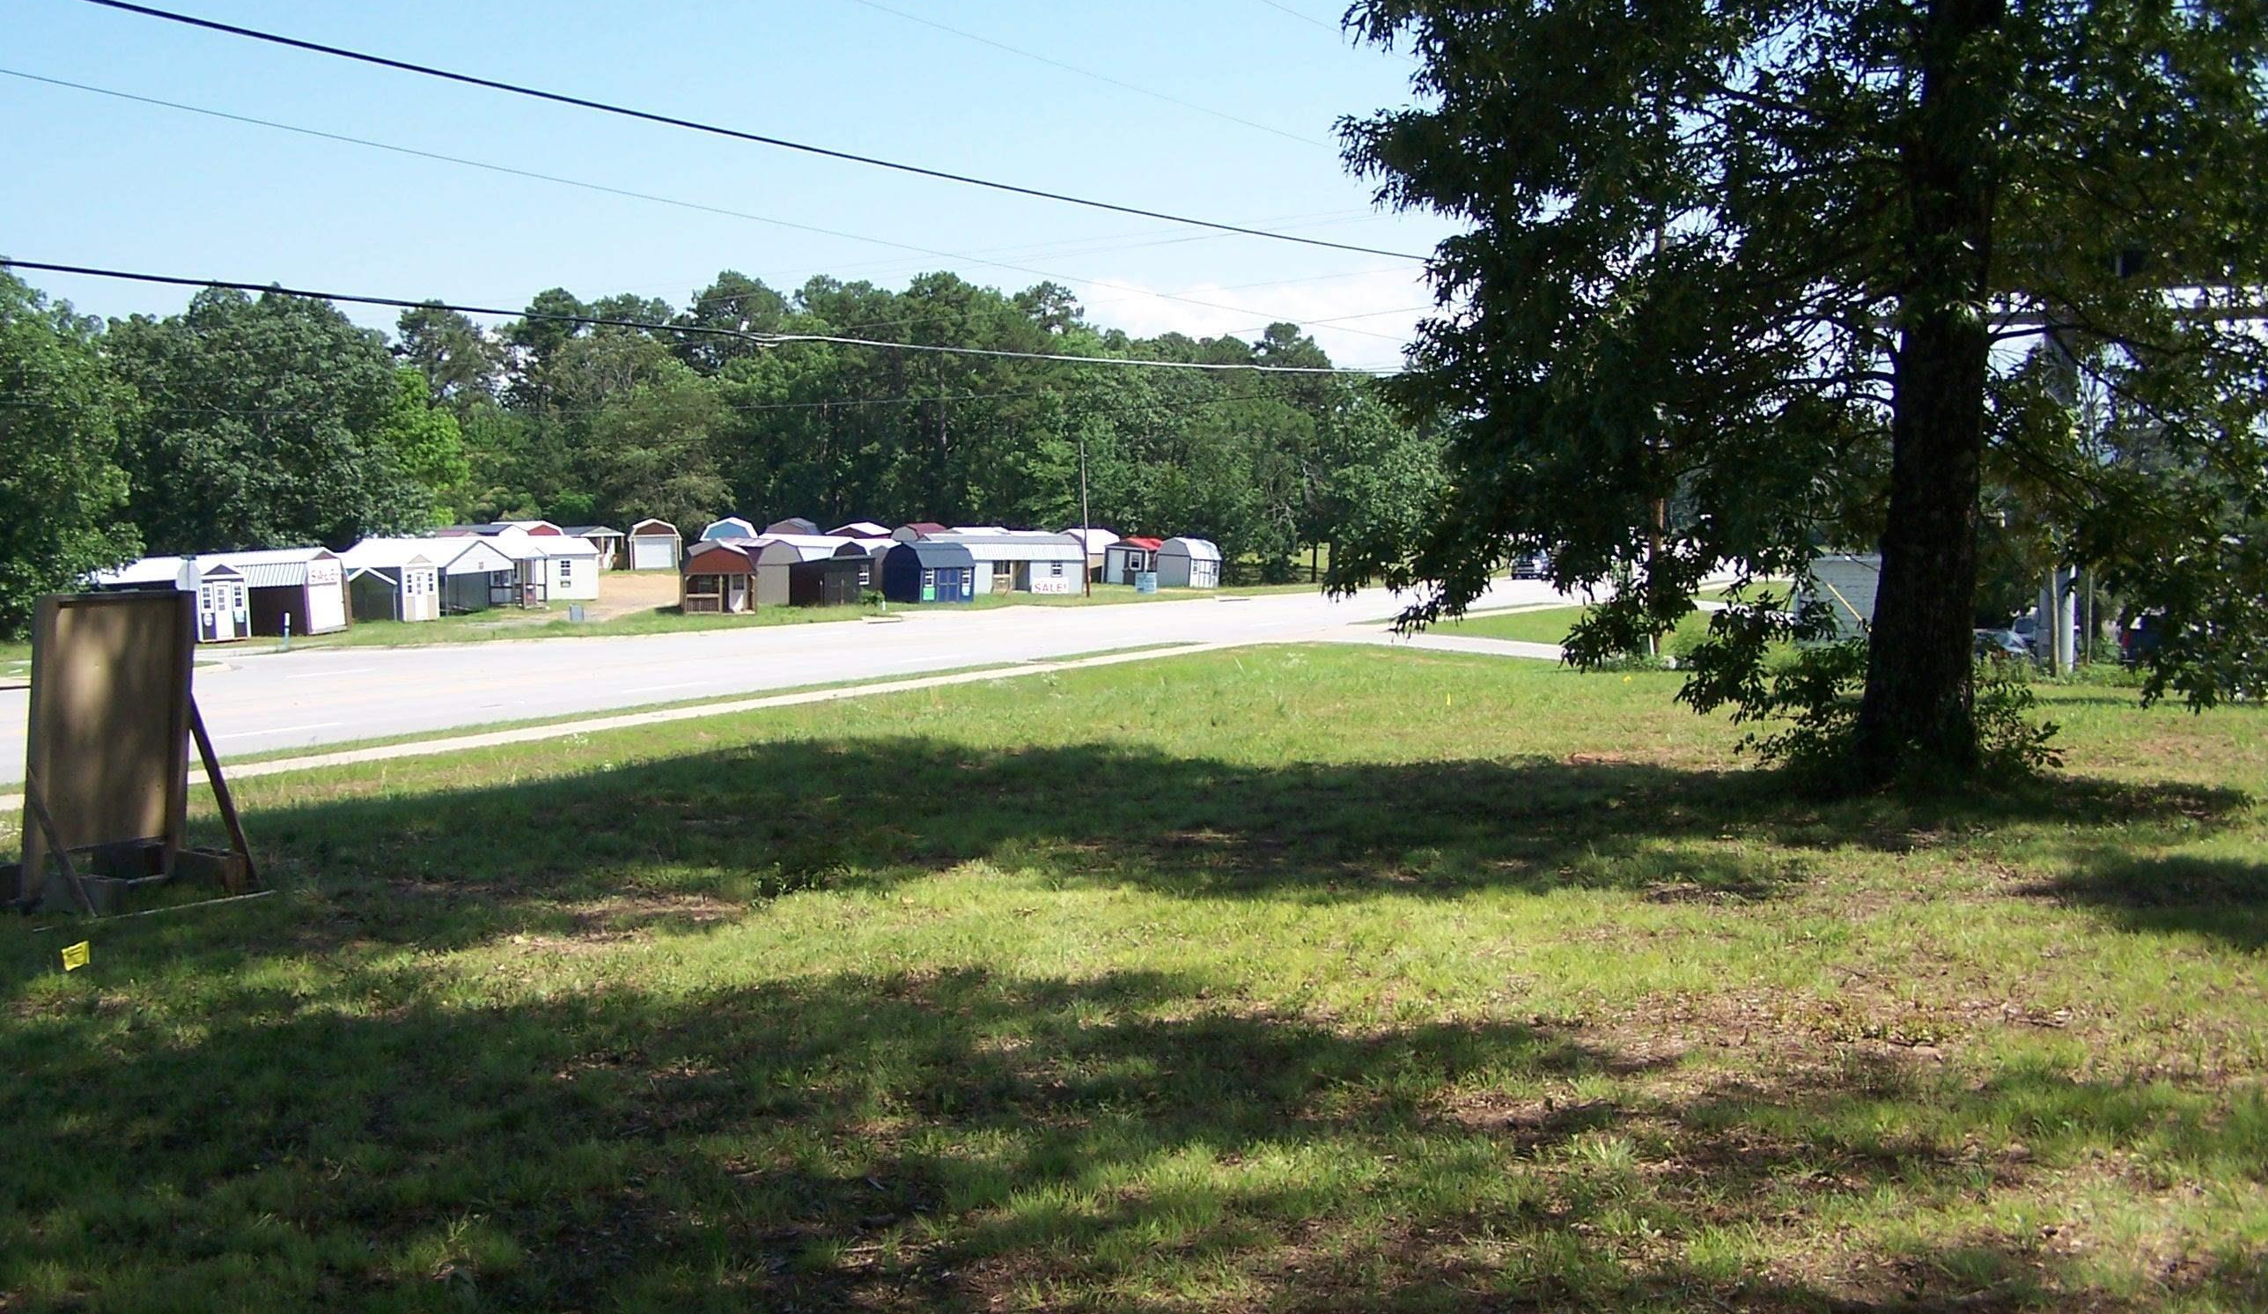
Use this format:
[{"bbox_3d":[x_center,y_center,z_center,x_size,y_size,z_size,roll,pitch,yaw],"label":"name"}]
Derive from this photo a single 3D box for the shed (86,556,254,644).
[{"bbox_3d":[-34.700,-2.050,89.000,5.000,2.950,3.050,0,3,16],"label":"shed"}]

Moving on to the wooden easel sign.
[{"bbox_3d":[-5.520,0.490,13.750,0.750,1.650,1.150,1,3,26],"label":"wooden easel sign"}]

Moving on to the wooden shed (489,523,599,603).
[{"bbox_3d":[-30.300,-4.400,127.500,4.900,3.300,3.400,-2,3,-30],"label":"wooden shed"}]

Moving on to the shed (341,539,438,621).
[{"bbox_3d":[-31.788,-3.229,106.000,3.900,3.250,2.440,0,3,23],"label":"shed"}]

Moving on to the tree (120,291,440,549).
[{"bbox_3d":[-44.200,-10.700,128.000,16.200,15.500,15.200,-1,3,-18],"label":"tree"}]

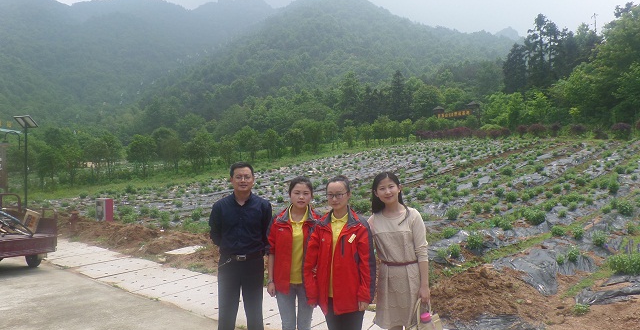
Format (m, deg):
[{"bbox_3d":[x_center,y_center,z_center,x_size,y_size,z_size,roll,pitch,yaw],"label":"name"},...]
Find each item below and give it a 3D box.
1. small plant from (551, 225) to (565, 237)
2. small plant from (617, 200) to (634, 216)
[{"bbox_3d":[4.524,1.267,8.100,0.267,0.222,0.267,0,-1,0],"label":"small plant"},{"bbox_3d":[5.532,0.770,7.700,0.319,0.284,0.319,-1,0,0],"label":"small plant"}]

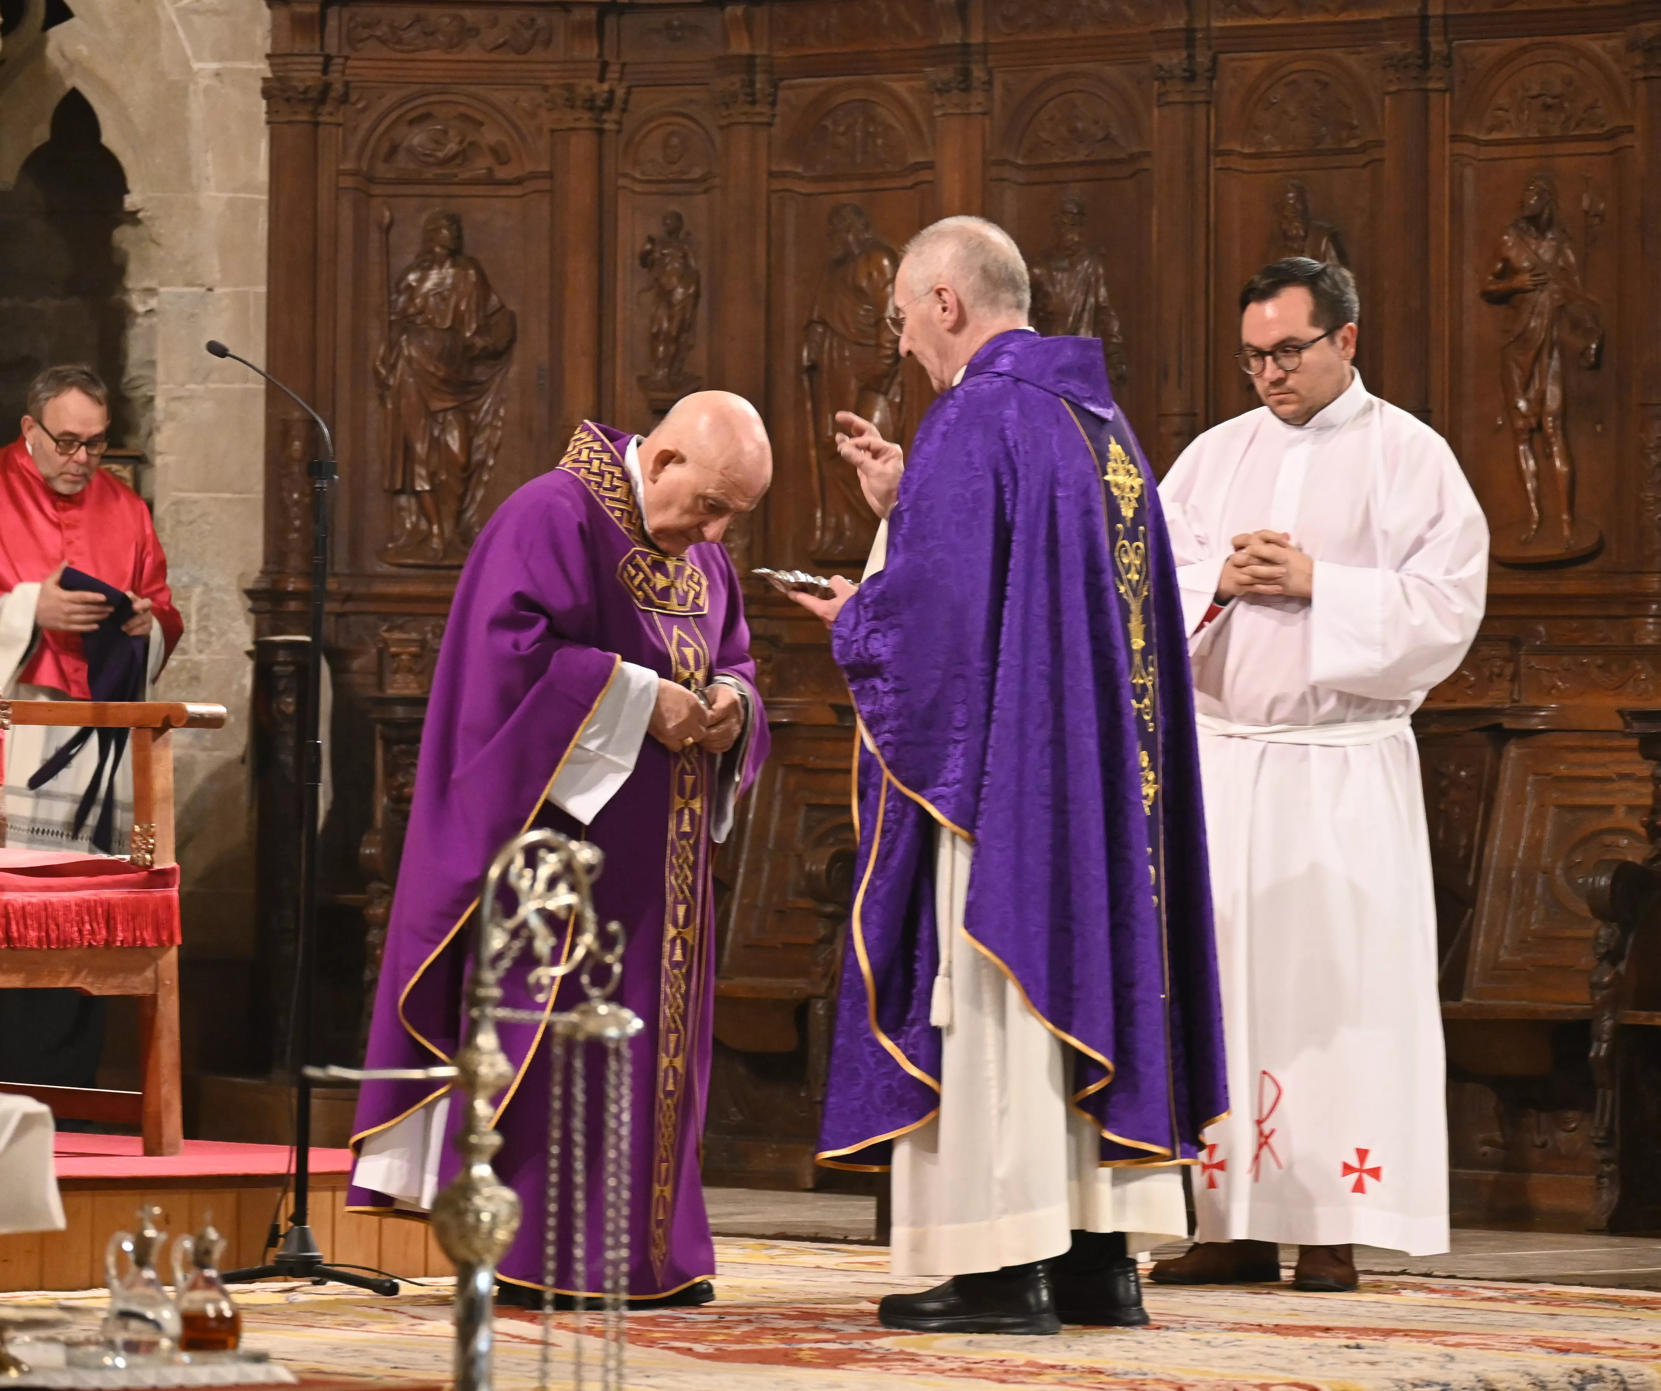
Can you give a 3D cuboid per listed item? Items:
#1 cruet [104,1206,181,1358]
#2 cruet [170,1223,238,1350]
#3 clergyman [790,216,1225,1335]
[{"bbox_3d":[-0.689,0.584,8.700,0.078,0.146,0.072,0,0,0],"label":"cruet"},{"bbox_3d":[-0.676,0.638,9.400,0.075,0.145,0.066,0,0,3],"label":"cruet"},{"bbox_3d":[0.280,0.124,13.750,0.630,1.750,0.600,0,0,25],"label":"clergyman"}]

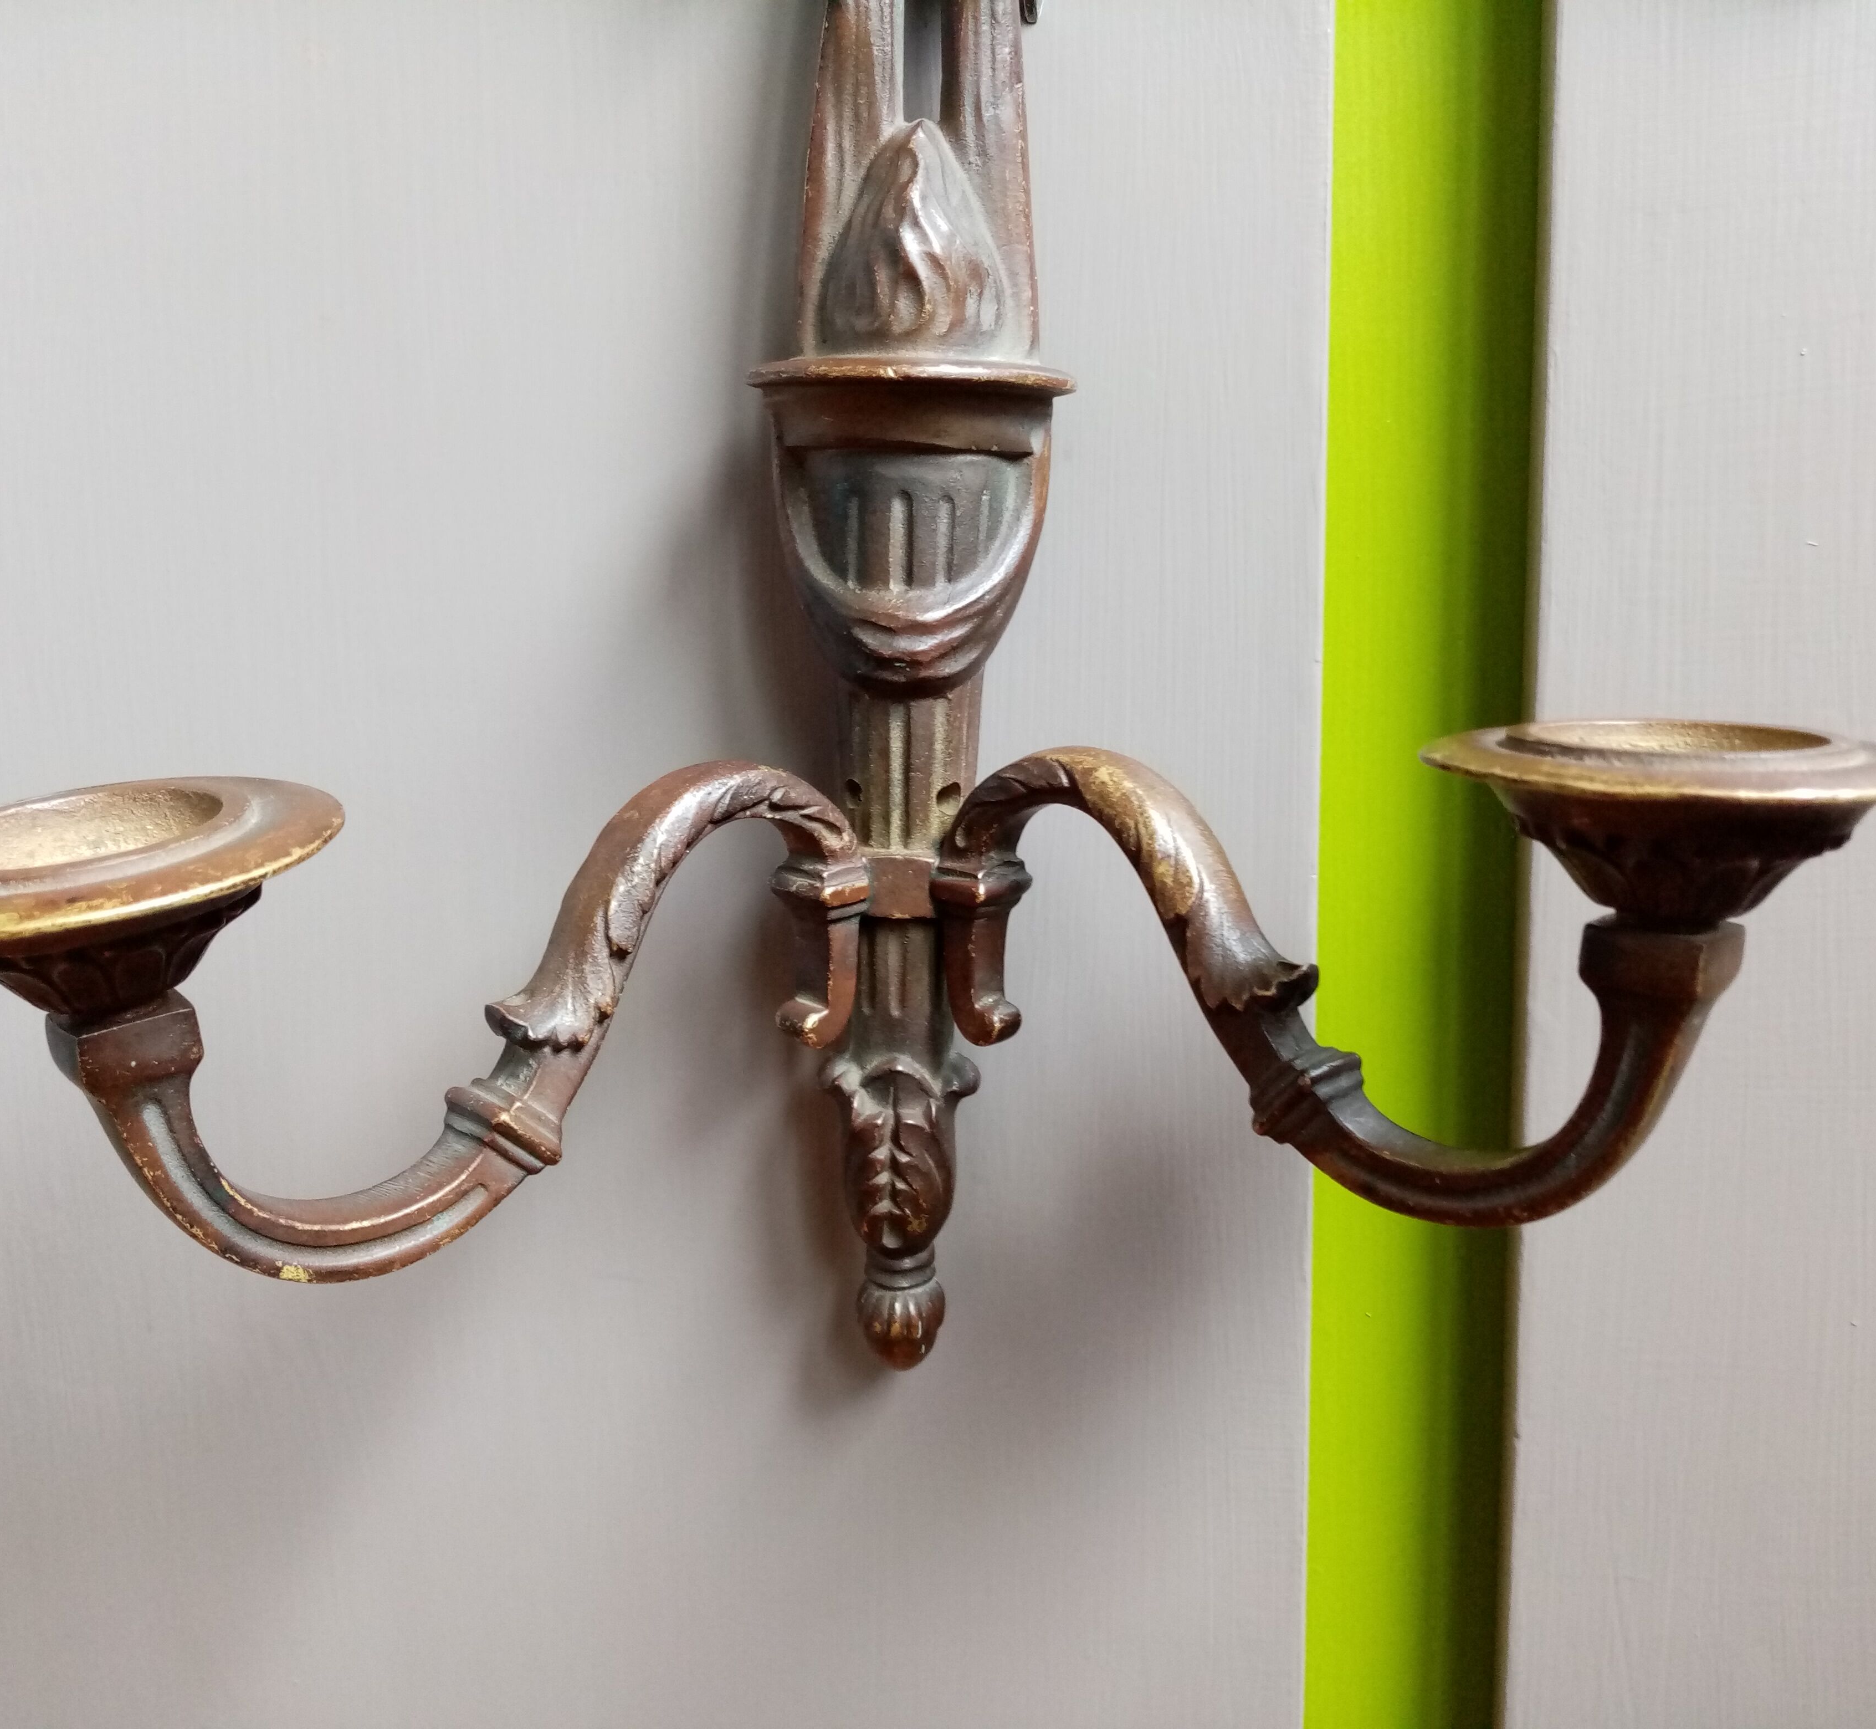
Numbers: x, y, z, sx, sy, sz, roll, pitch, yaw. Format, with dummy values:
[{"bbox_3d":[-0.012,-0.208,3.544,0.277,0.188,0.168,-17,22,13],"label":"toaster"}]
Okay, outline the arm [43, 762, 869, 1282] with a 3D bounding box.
[{"bbox_3d":[-0.064,0.022,0.269,0.131,0.068,0.019,-11,12,-39],"label":"arm"}]

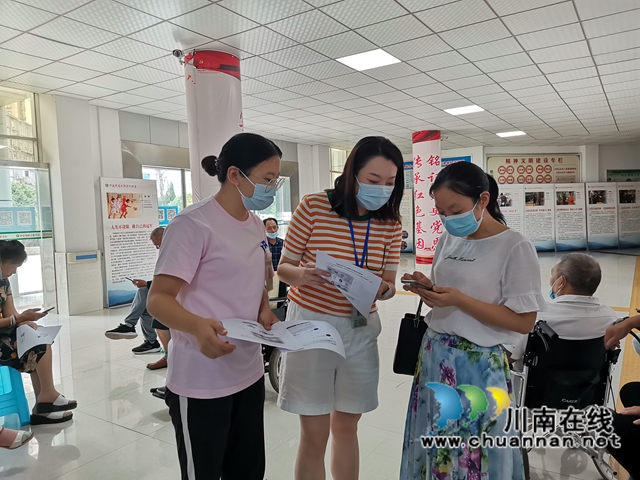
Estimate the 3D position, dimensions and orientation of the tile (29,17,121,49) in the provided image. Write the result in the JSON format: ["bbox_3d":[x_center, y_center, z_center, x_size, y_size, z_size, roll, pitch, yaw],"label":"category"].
[{"bbox_3d":[-2.269,-1.917,4.467,0.600,0.020,0.600,0,4,34],"label":"tile"}]

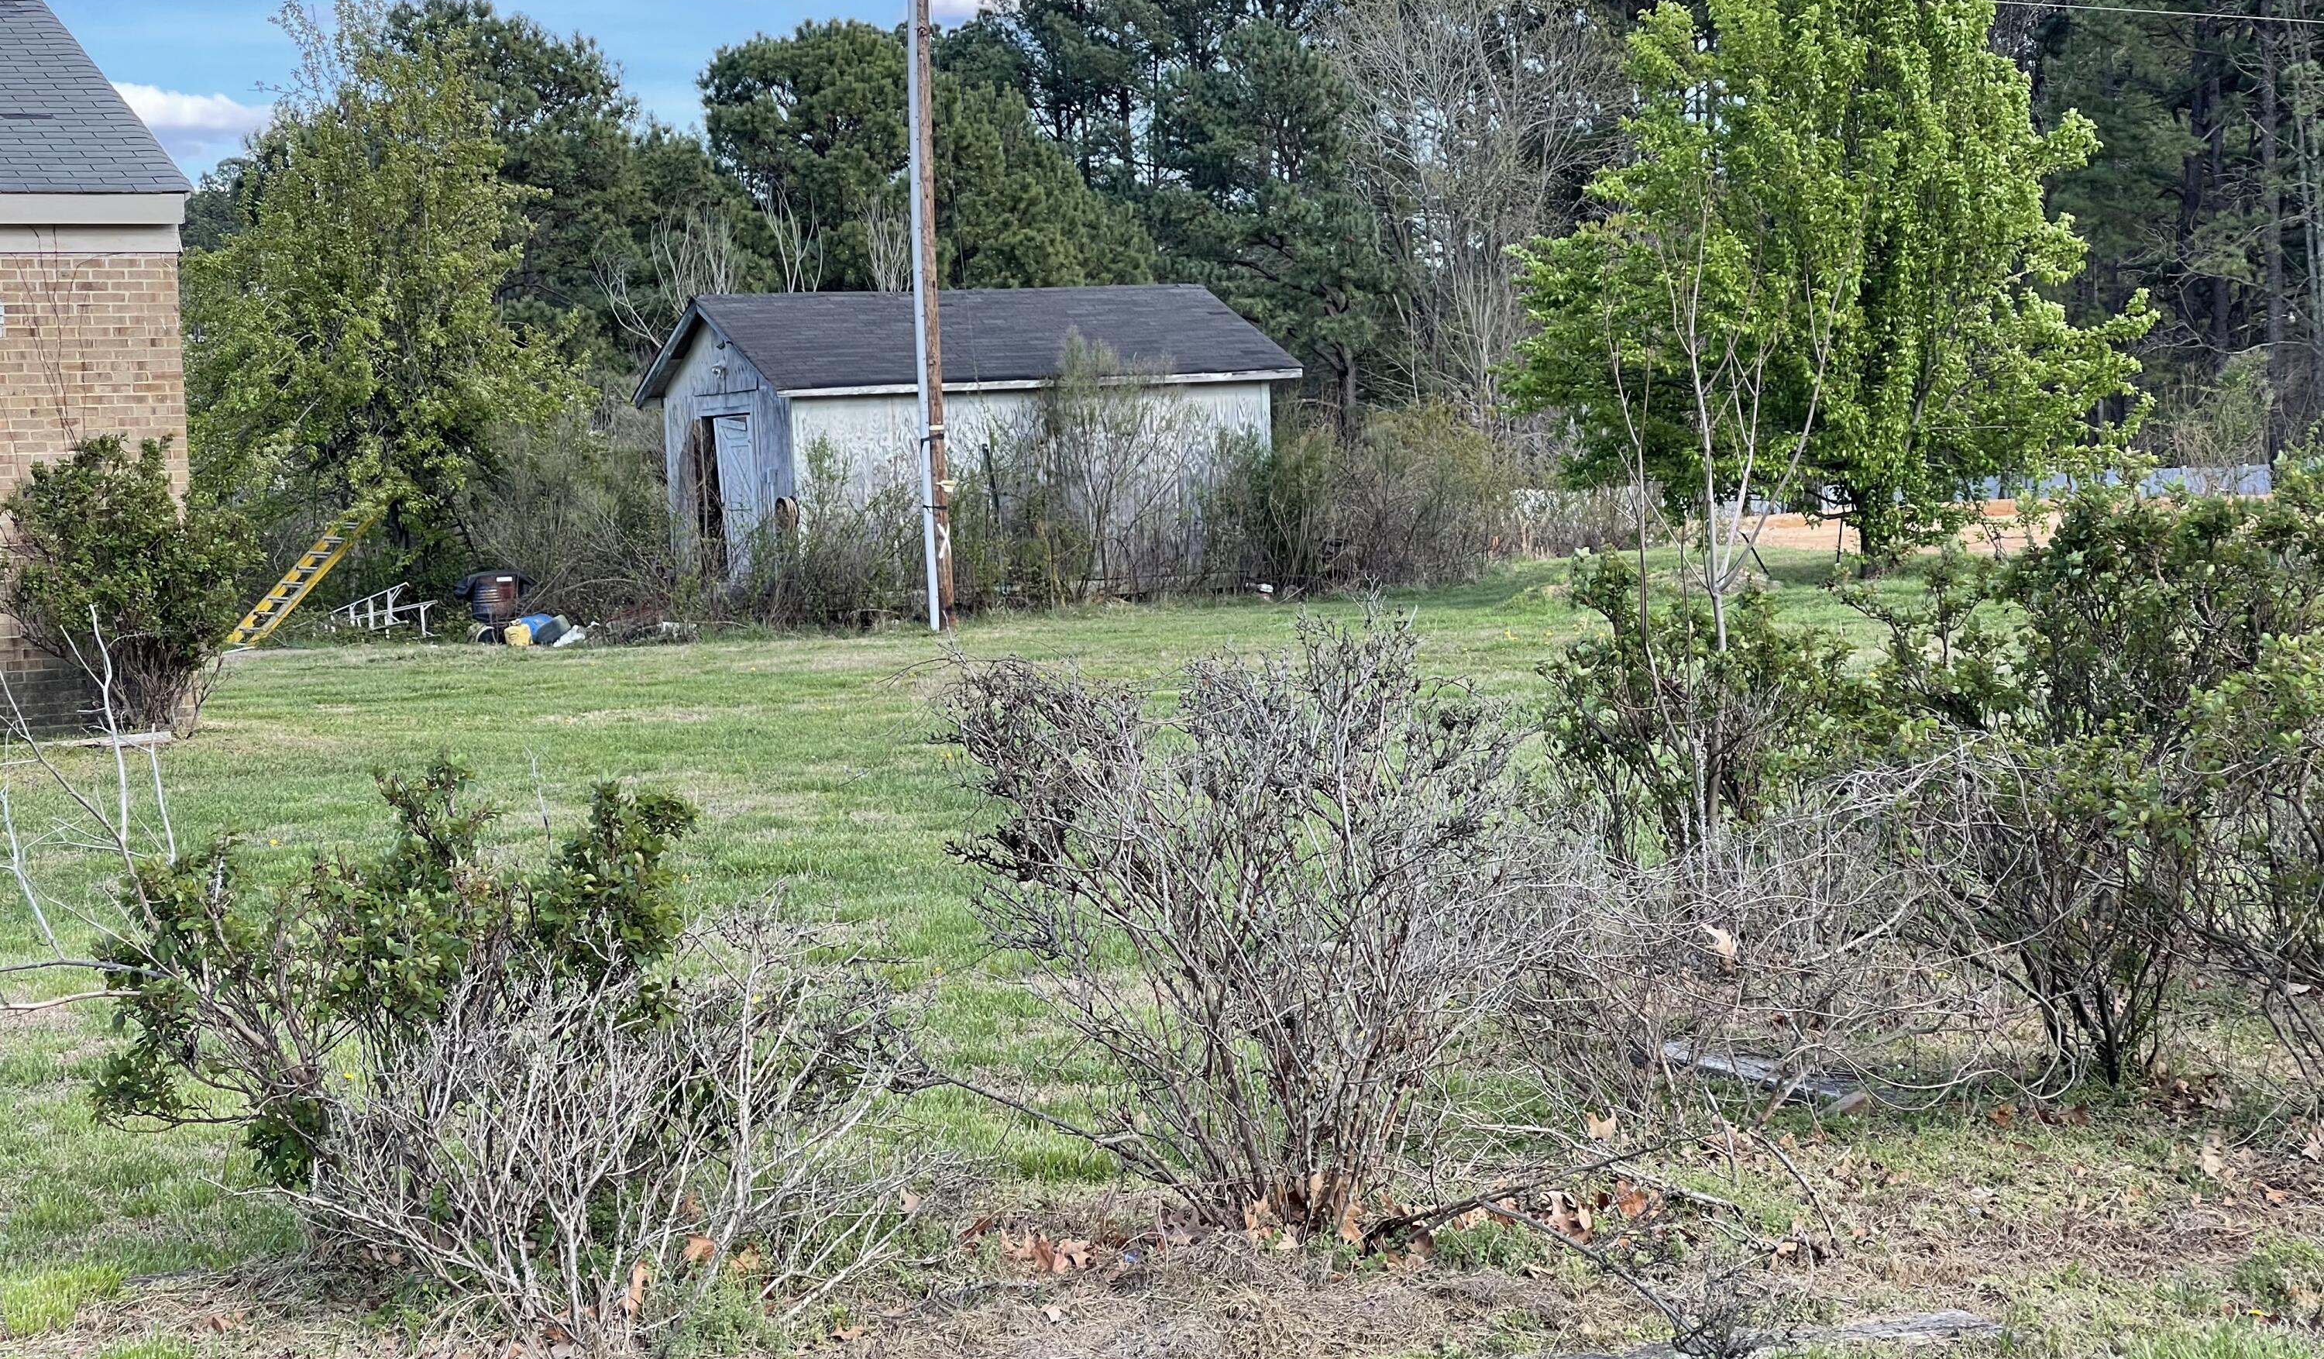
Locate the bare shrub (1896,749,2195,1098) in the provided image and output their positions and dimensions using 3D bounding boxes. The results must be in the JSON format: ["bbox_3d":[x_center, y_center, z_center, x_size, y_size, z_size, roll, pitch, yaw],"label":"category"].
[{"bbox_3d":[2.136,0.562,10.350,0.690,0.810,0.700,-2,3,0],"label":"bare shrub"}]

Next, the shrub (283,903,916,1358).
[{"bbox_3d":[-1.023,0.833,7.900,1.130,0.770,0.970,-2,3,0],"label":"shrub"}]

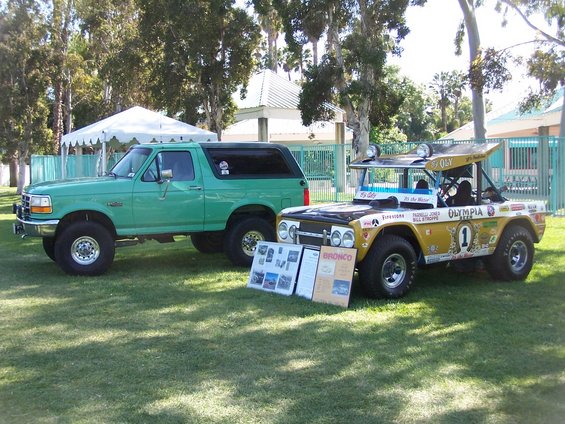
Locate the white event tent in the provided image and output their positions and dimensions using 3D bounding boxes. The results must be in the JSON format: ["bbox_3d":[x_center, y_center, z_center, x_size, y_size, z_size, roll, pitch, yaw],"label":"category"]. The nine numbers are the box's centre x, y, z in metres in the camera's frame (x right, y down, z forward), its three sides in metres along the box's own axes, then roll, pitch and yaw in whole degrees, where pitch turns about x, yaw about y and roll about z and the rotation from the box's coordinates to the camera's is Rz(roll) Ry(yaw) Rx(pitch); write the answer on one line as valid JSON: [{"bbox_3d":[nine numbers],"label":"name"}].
[{"bbox_3d":[-3.783,-1.175,20.623,3.050,3.184,3.050,-3,4,-33],"label":"white event tent"}]

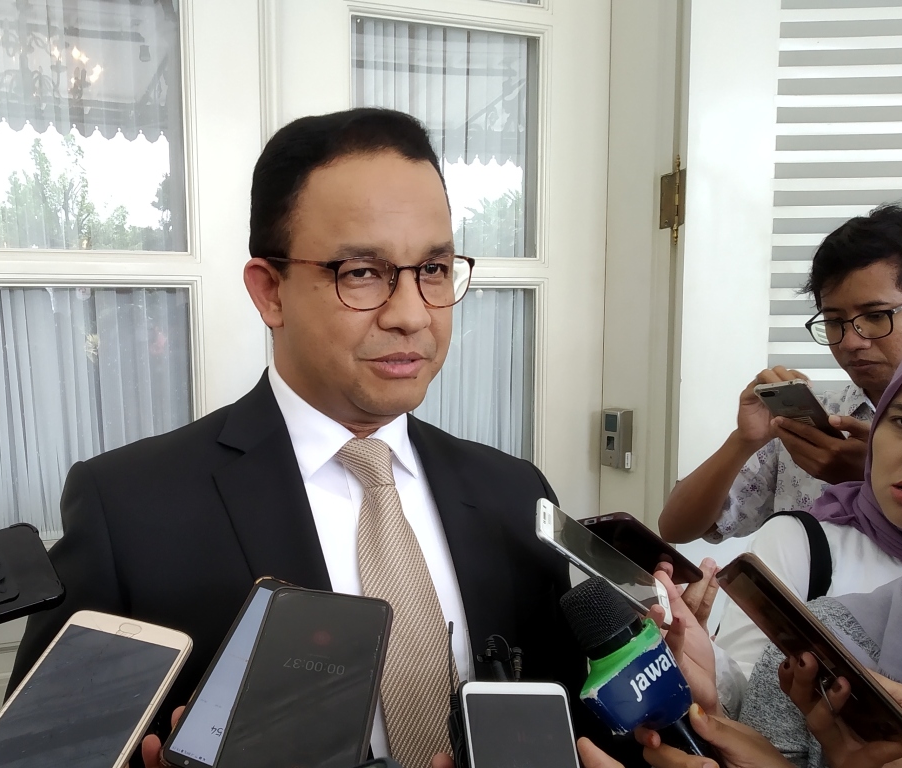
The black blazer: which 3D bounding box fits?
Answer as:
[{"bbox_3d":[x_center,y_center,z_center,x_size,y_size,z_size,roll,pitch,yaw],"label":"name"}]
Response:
[{"bbox_3d":[-0.115,0.355,0.725,0.540,0.740,0.310,-2,7,-22],"label":"black blazer"}]

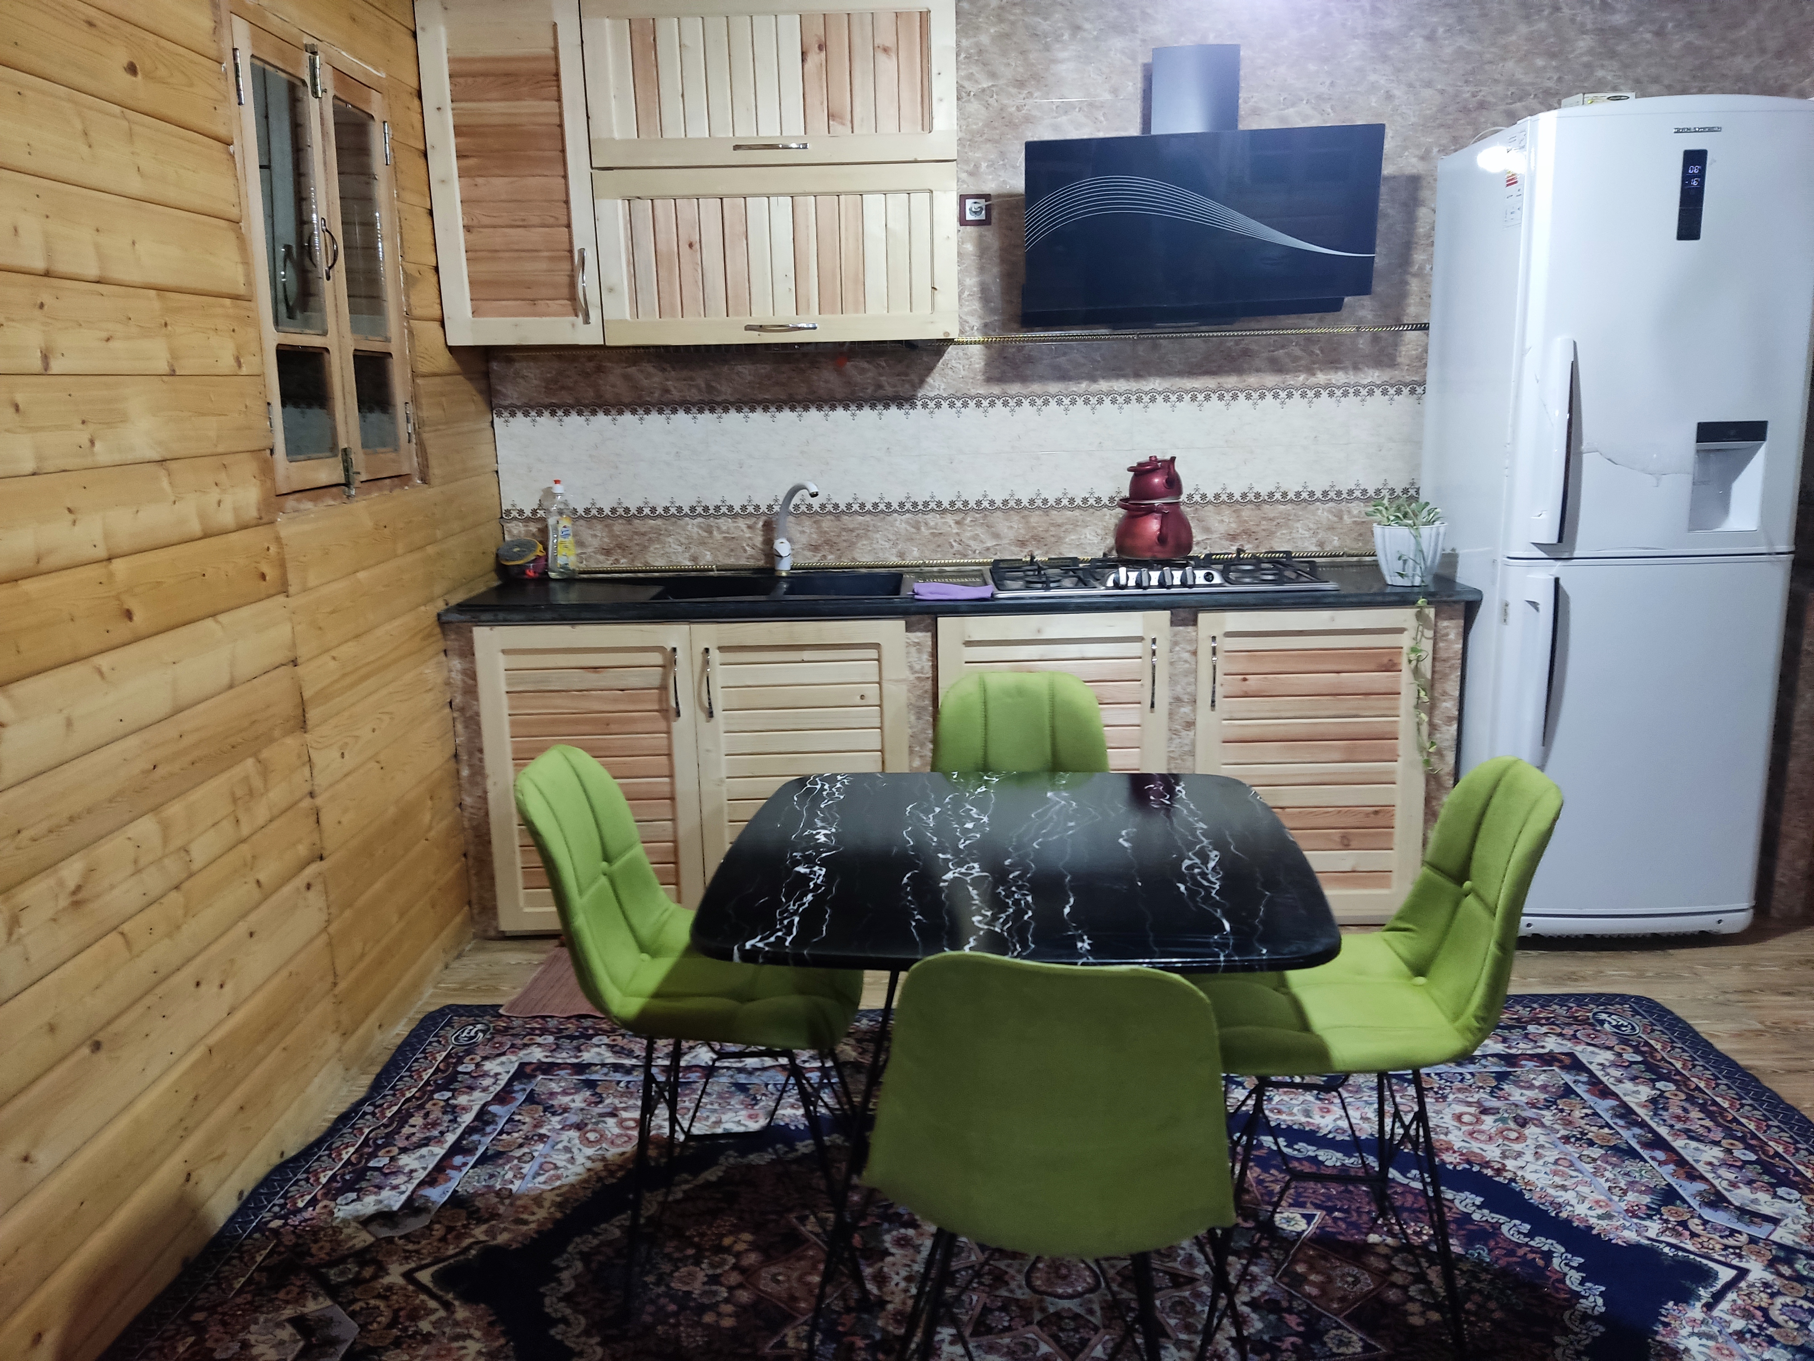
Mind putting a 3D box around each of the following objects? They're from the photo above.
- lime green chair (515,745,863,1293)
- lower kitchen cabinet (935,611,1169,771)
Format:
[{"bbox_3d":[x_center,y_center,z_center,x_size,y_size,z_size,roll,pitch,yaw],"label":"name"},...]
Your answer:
[{"bbox_3d":[-0.319,0.516,2.112,0.500,0.845,0.430,-1,12,4],"label":"lime green chair"},{"bbox_3d":[0.381,0.181,3.601,0.580,0.820,0.560,-1,12,2],"label":"lower kitchen cabinet"}]

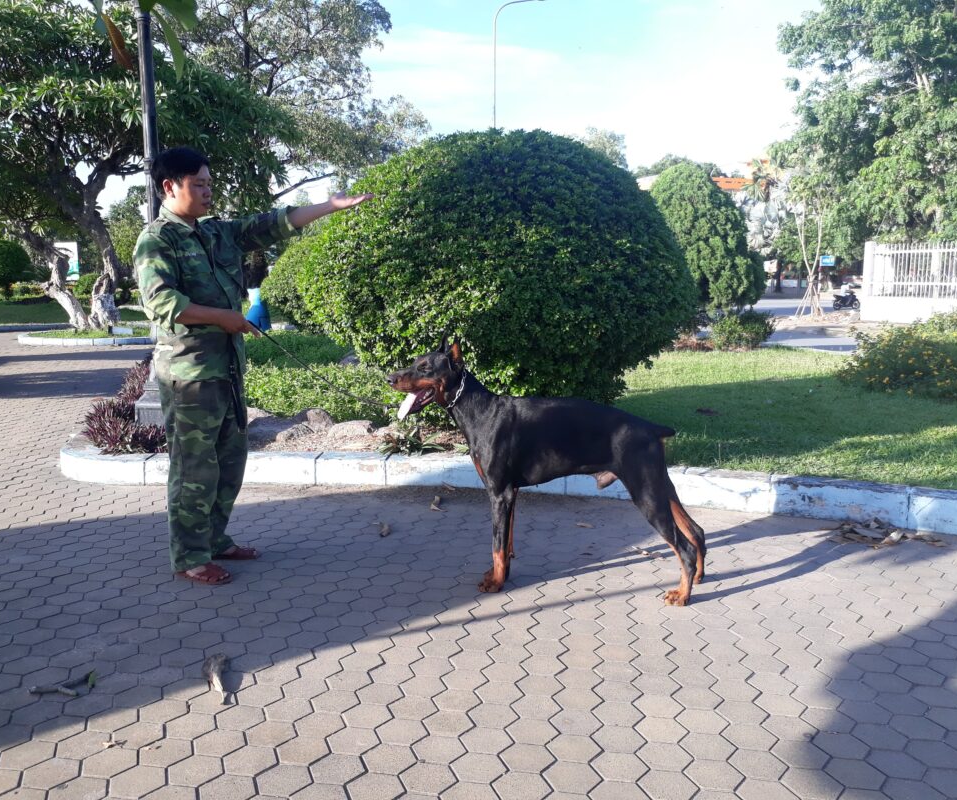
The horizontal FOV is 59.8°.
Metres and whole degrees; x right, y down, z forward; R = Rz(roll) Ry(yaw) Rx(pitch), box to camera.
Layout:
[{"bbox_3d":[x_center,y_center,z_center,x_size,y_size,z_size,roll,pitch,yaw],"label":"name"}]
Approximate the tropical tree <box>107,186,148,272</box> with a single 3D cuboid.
[{"bbox_3d":[-14.306,-6.305,34.453,2.400,4.937,2.400,0,8,0],"label":"tropical tree"}]

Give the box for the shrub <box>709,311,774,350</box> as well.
[{"bbox_3d":[4.244,-1.117,13.377,1.080,0.660,1.000,0,8,0],"label":"shrub"}]

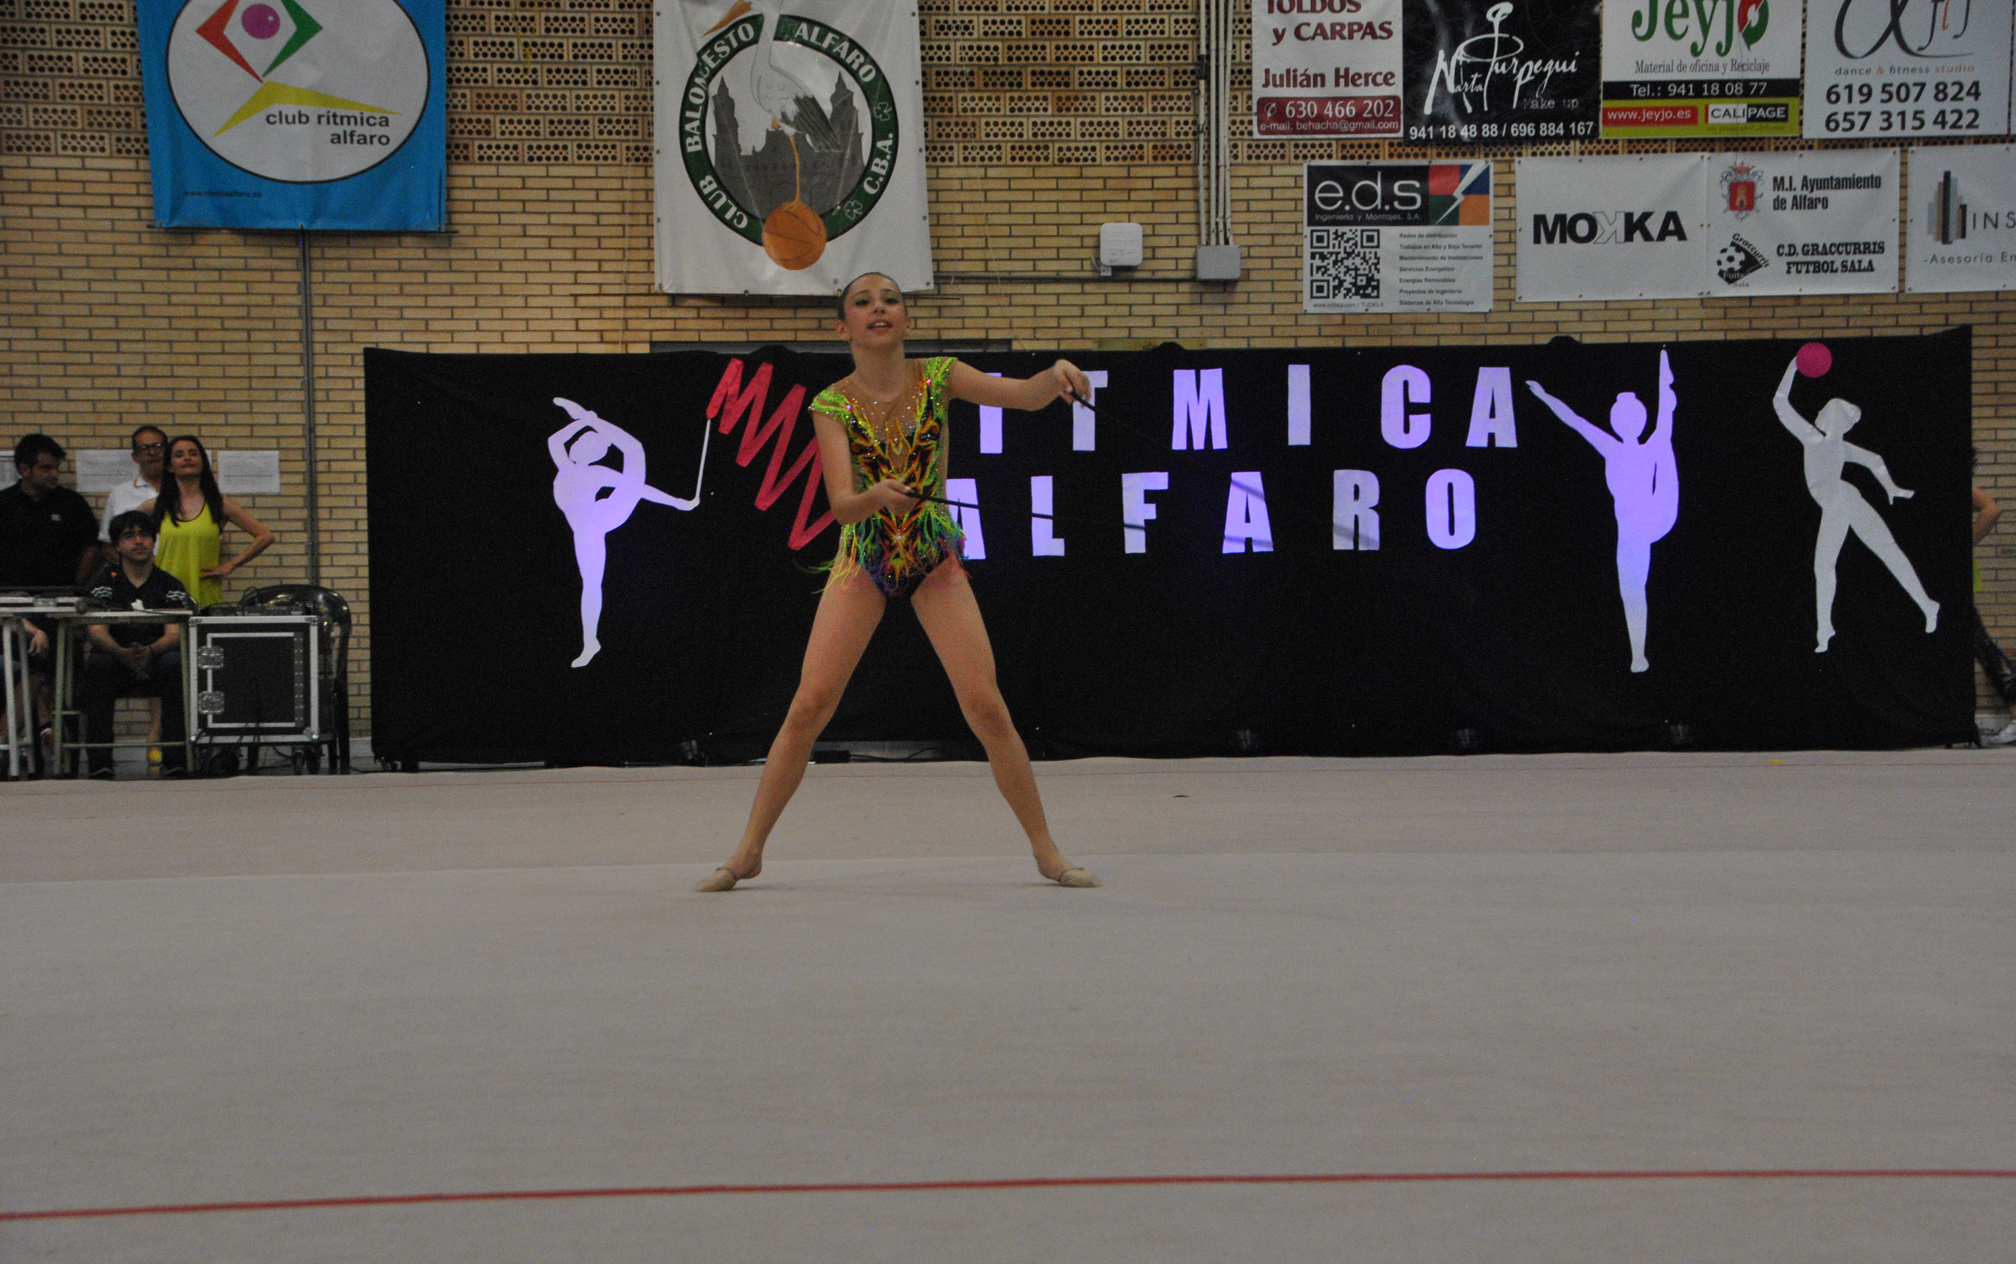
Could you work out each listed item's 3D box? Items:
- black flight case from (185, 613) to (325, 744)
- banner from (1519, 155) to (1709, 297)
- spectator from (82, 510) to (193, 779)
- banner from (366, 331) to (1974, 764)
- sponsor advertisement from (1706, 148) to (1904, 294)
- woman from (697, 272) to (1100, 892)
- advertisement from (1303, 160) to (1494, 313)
[{"bbox_3d":[-3.494,0.226,21.450,0.590,0.590,0.520,-1,0,-2],"label":"black flight case"},{"bbox_3d":[3.199,-2.141,24.336,1.022,0.744,0.020,-1,0,-5],"label":"banner"},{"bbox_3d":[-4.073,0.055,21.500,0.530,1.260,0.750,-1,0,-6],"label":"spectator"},{"bbox_3d":[0.783,-0.403,22.200,7.750,2.030,0.100,-1,0,-6],"label":"banner"},{"bbox_3d":[4.232,-2.170,24.431,1.016,0.743,0.020,-1,0,-5],"label":"sponsor advertisement"},{"bbox_3d":[-0.277,-0.128,11.650,1.022,1.572,0.500,-1,0,-1],"label":"woman"},{"bbox_3d":[2.061,-2.080,24.232,0.993,0.777,0.020,-1,0,-5],"label":"advertisement"}]

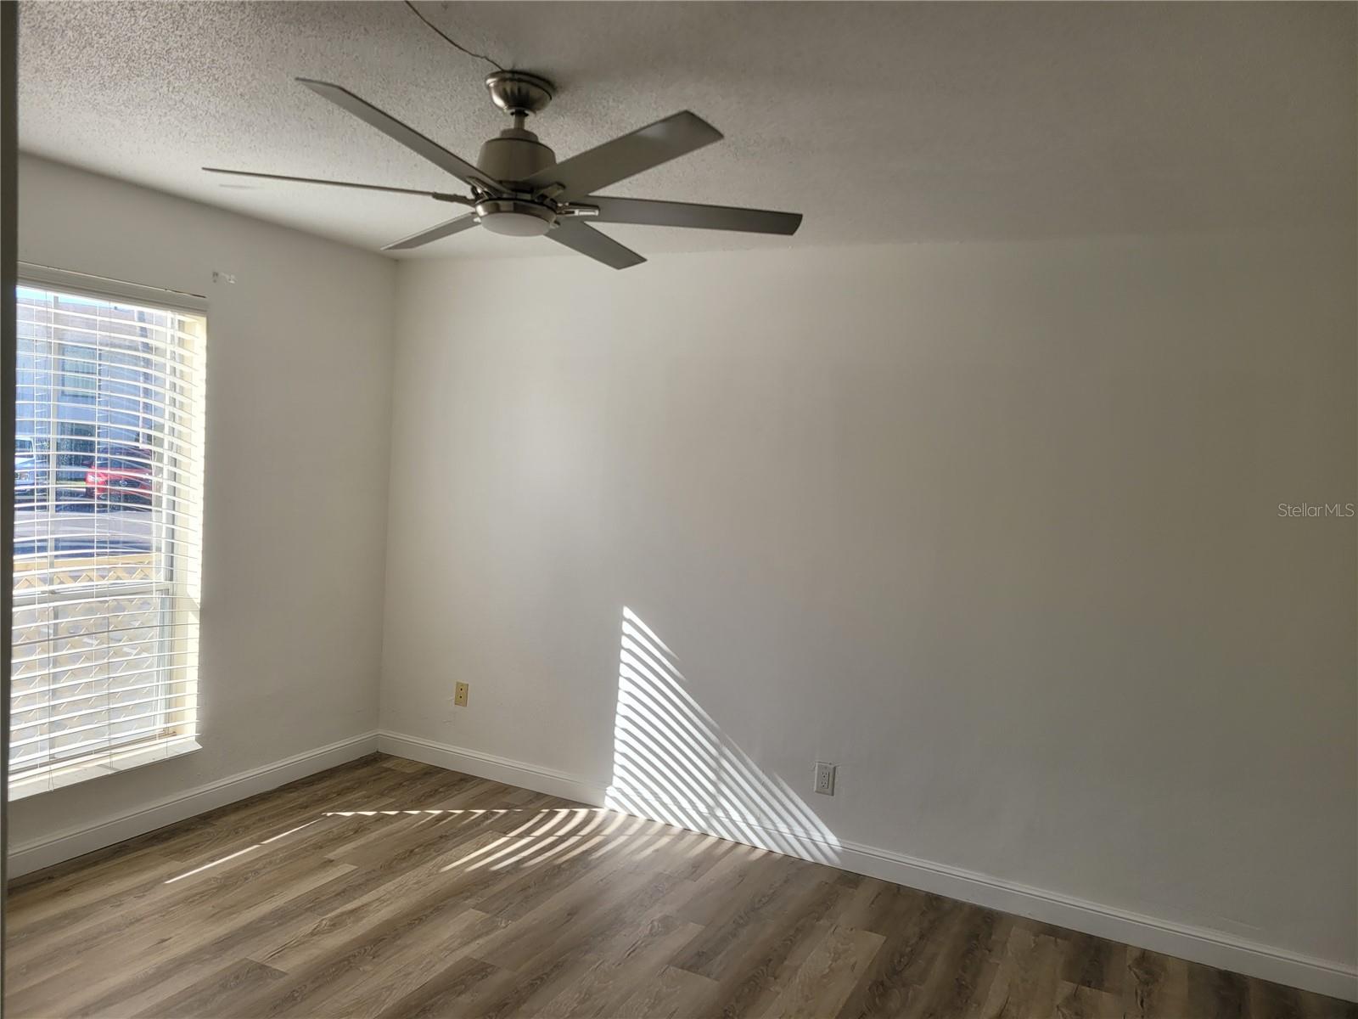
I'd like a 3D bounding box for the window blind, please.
[{"bbox_3d":[-2.114,0.068,3.672,0.070,1.770,0.920,6,4,26],"label":"window blind"}]

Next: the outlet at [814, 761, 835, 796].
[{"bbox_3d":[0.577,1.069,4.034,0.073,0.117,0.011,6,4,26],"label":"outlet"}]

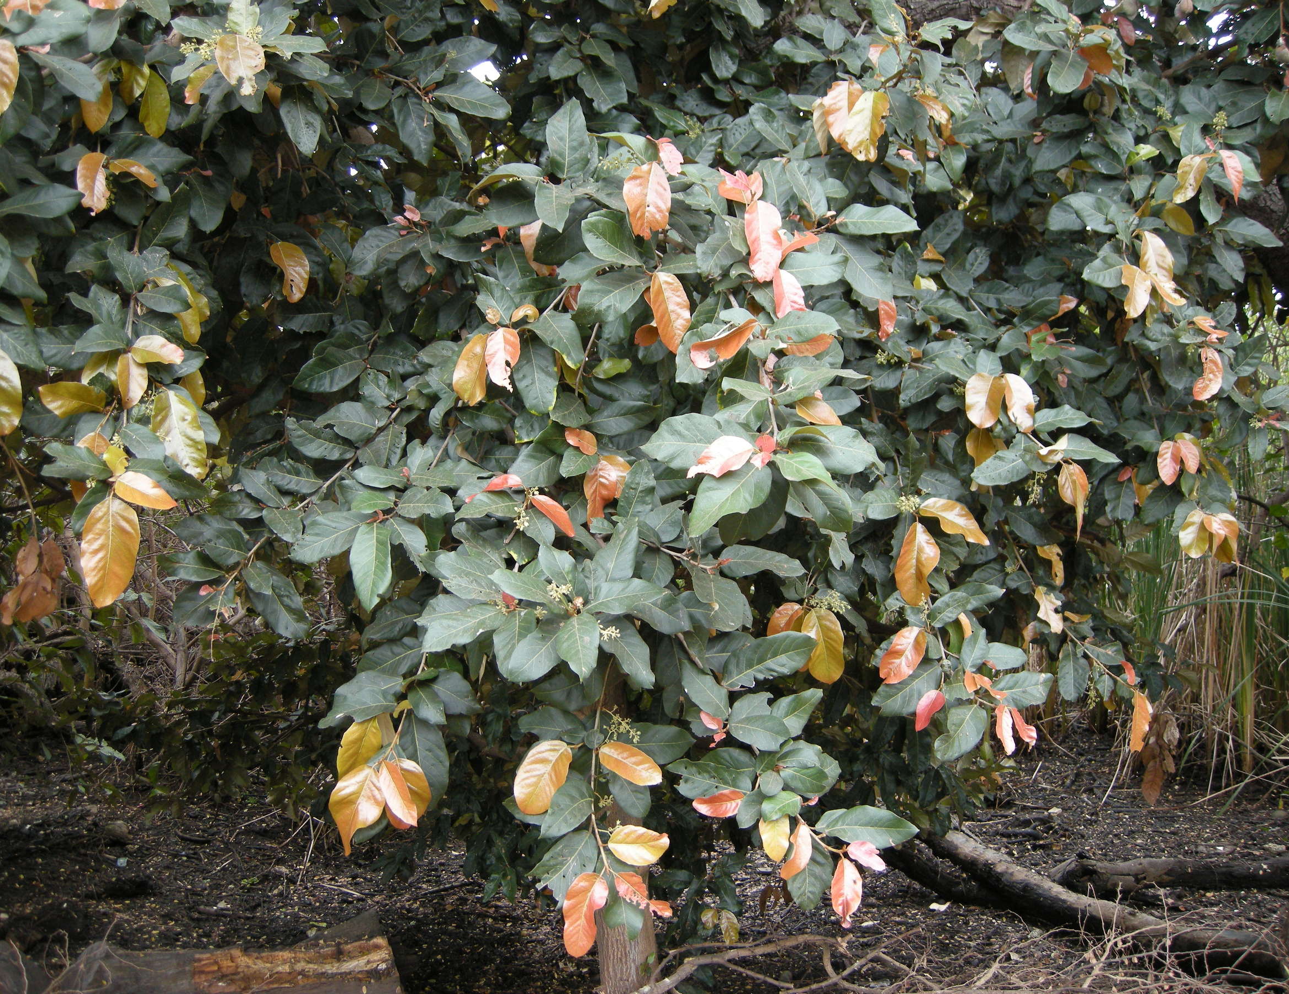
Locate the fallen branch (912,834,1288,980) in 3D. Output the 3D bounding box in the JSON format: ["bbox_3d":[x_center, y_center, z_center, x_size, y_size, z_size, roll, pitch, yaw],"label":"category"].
[{"bbox_3d":[1.188,1.098,3.623,1.009,0.180,0.199,5,7,43],"label":"fallen branch"}]

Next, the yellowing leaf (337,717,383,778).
[{"bbox_3d":[-0.573,0.504,2.700,0.075,0.163,0.030,25,-29,-7],"label":"yellowing leaf"}]

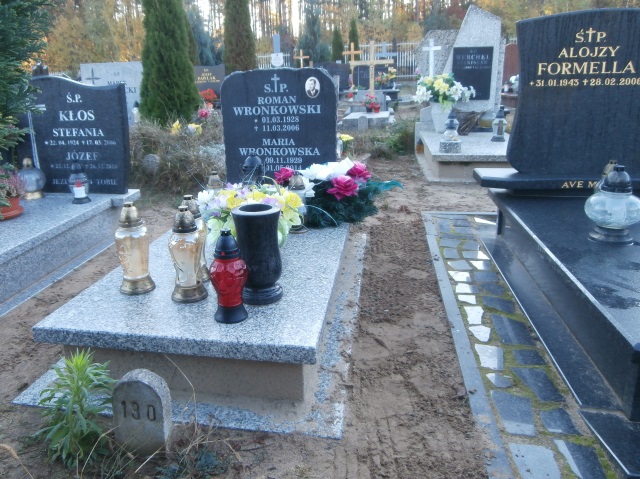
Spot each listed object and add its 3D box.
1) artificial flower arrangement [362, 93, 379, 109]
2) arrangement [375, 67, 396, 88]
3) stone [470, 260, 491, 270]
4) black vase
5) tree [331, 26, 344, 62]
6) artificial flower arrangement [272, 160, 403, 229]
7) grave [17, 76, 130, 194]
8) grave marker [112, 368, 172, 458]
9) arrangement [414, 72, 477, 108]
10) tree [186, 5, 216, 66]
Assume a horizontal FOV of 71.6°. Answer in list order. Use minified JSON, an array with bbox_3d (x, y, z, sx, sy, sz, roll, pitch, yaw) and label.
[{"bbox_3d":[0.911,-2.499,8.000,0.290,0.290,0.270,2,19,8],"label":"artificial flower arrangement"},{"bbox_3d":[1.699,-4.202,11.500,0.560,0.520,0.450,2,19,8],"label":"arrangement"},{"bbox_3d":[0.948,0.155,2.620,0.130,0.025,0.130,2,19,8],"label":"stone"},{"bbox_3d":[-0.212,0.052,1.566,0.160,0.325,0.160,1,14,8],"label":"black vase"},{"bbox_3d":[0.670,-6.959,16.500,0.520,2.000,0.520,2,19,8],"label":"tree"},{"bbox_3d":[0.107,-0.266,2.483,0.620,0.300,0.380,1,14,8],"label":"artificial flower arrangement"},{"bbox_3d":[-1.720,-0.719,3.089,0.740,0.790,0.090,1,14,8],"label":"grave"},{"bbox_3d":[-0.502,0.484,1.269,0.138,0.230,0.060,1,14,8],"label":"grave marker"},{"bbox_3d":[1.528,-1.815,5.400,0.740,0.430,0.550,2,19,8],"label":"arrangement"},{"bbox_3d":[-3.608,-6.028,13.500,0.950,2.500,0.950,1,14,8],"label":"tree"}]

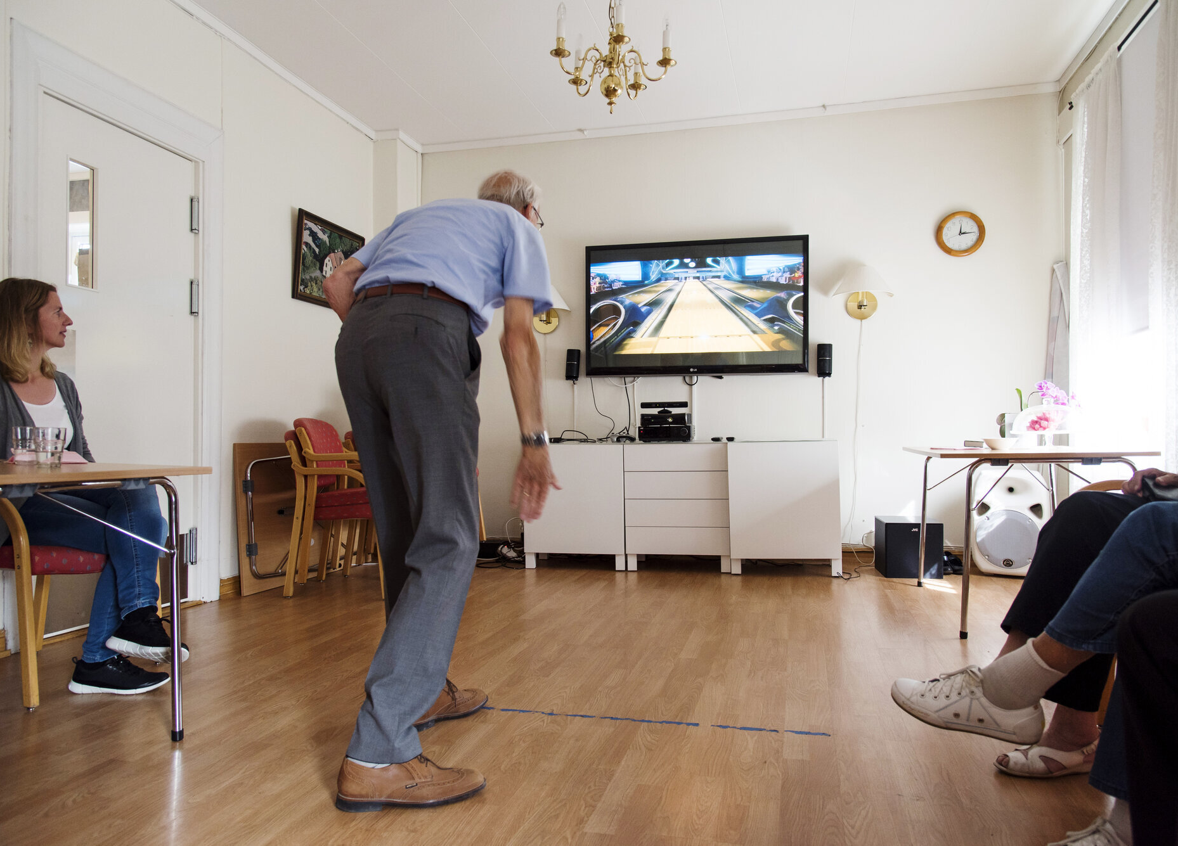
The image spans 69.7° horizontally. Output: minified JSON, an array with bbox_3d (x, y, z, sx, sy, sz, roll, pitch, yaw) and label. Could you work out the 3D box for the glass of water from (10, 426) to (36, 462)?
[{"bbox_3d":[-1.605,0.065,2.420,0.077,0.107,0.077,0,-1,-34],"label":"glass of water"}]

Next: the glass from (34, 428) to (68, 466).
[{"bbox_3d":[-1.377,0.062,2.160,0.081,0.102,0.081,0,-1,14],"label":"glass"}]

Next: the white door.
[{"bbox_3d":[-1.997,-0.215,3.610,0.045,2.065,0.825,0,-1,14],"label":"white door"}]

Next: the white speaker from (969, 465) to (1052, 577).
[{"bbox_3d":[2.360,0.550,4.765,0.385,0.595,0.335,0,-1,20],"label":"white speaker"}]

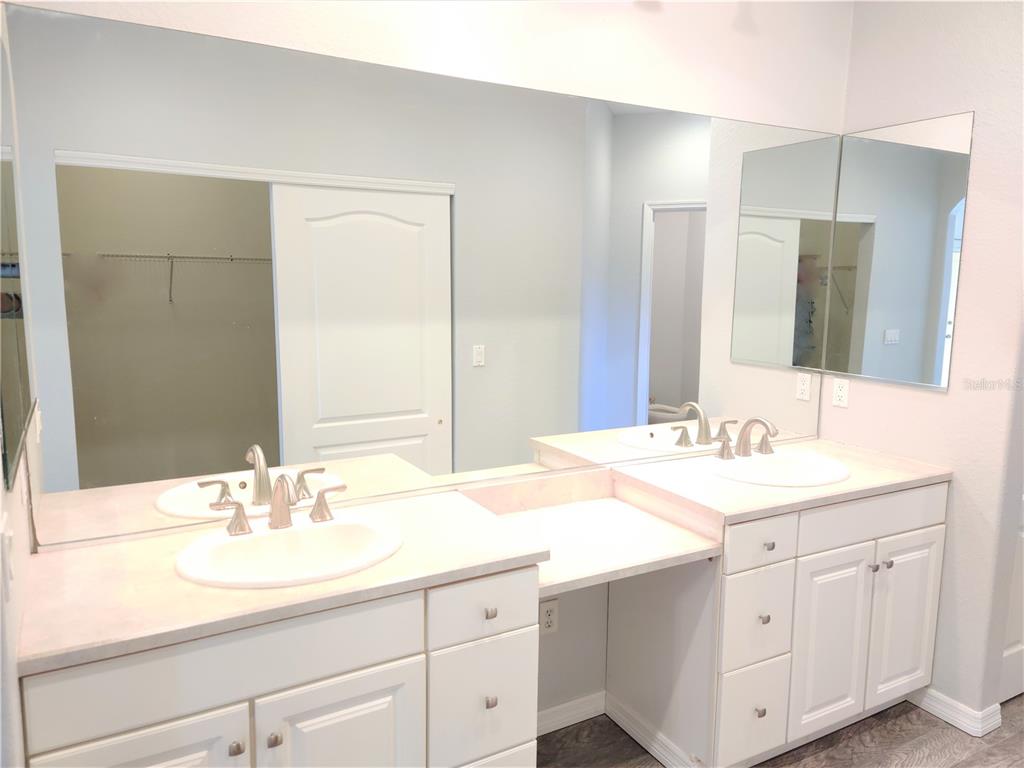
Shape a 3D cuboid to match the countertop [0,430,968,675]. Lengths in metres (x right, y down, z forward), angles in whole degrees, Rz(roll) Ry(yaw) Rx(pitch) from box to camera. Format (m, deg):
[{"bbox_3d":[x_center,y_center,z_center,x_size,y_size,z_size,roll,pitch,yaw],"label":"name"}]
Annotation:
[{"bbox_3d":[0.183,0.419,2.271,2.730,0.123,0.564,-5,10,-28],"label":"countertop"}]

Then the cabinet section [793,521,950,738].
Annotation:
[{"bbox_3d":[1.104,0.800,2.838,0.765,0.620,0.480,-4,10,-30],"label":"cabinet section"}]

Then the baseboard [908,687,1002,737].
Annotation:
[{"bbox_3d":[1.614,1.155,2.792,0.175,0.099,0.280,-5,10,-28],"label":"baseboard"}]

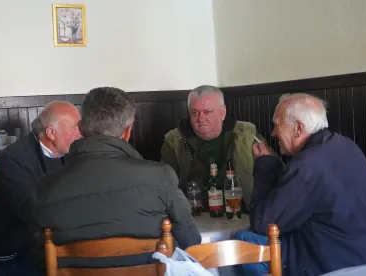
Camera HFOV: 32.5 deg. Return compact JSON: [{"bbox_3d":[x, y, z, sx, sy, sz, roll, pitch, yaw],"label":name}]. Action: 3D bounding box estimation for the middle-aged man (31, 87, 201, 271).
[{"bbox_3d":[-0.225,0.454,2.265,0.580,1.250,0.700,-2,2,11],"label":"middle-aged man"}]

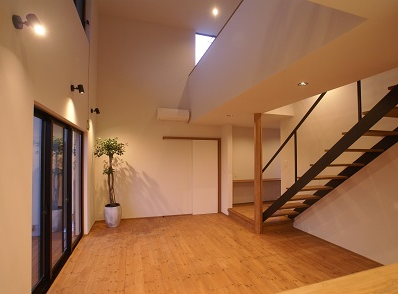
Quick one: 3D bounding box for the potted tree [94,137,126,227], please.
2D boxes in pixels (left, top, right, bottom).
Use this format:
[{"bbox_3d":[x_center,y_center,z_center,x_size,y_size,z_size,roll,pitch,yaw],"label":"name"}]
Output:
[{"bbox_3d":[-2.009,0.781,4.463,0.640,2.000,0.620,0,-3,-19],"label":"potted tree"}]

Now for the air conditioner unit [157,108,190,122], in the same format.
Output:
[{"bbox_3d":[-0.658,-0.795,5.087,0.780,0.295,0.250,0,-3,-19],"label":"air conditioner unit"}]

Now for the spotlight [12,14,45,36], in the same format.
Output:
[{"bbox_3d":[-1.443,-1.043,1.675,0.185,0.145,0.110,0,-3,-19],"label":"spotlight"}]

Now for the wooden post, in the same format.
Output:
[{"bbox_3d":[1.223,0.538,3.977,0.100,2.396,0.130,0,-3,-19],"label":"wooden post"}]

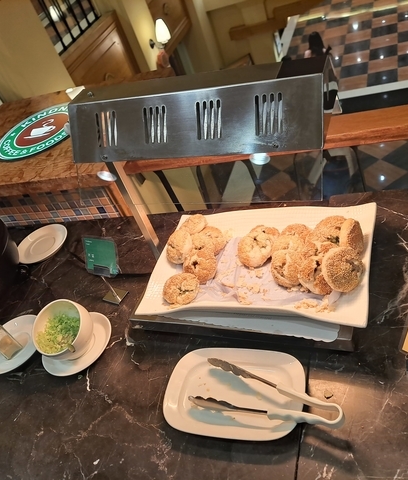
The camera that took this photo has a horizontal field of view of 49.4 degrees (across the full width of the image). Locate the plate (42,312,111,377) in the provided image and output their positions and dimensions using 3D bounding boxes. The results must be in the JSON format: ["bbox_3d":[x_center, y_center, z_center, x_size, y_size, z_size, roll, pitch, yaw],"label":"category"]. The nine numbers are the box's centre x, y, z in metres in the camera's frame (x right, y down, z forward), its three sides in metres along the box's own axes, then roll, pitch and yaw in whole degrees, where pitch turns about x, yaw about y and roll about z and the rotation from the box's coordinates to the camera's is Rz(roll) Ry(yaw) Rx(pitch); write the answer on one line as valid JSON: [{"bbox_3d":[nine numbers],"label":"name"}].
[{"bbox_3d":[-0.257,0.218,0.918,0.152,0.021,0.152,-14,41,12],"label":"plate"}]

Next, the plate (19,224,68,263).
[{"bbox_3d":[-0.442,0.018,1.227,0.152,0.021,0.152,-1,45,25],"label":"plate"}]

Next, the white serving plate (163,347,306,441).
[{"bbox_3d":[0.049,0.253,0.731,0.237,0.022,0.154,-4,44,23],"label":"white serving plate"}]

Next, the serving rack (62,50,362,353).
[{"bbox_3d":[0.019,-0.038,0.742,0.426,0.434,0.203,-1,45,25],"label":"serving rack"}]

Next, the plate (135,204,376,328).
[{"bbox_3d":[0.103,0.052,0.834,0.399,0.045,0.273,-1,45,25],"label":"plate"}]

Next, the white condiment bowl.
[{"bbox_3d":[-0.275,0.186,0.882,0.109,0.096,0.103,-14,41,12],"label":"white condiment bowl"}]

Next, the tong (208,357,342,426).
[{"bbox_3d":[0.096,0.243,0.682,0.242,0.039,0.085,5,48,30],"label":"tong"}]

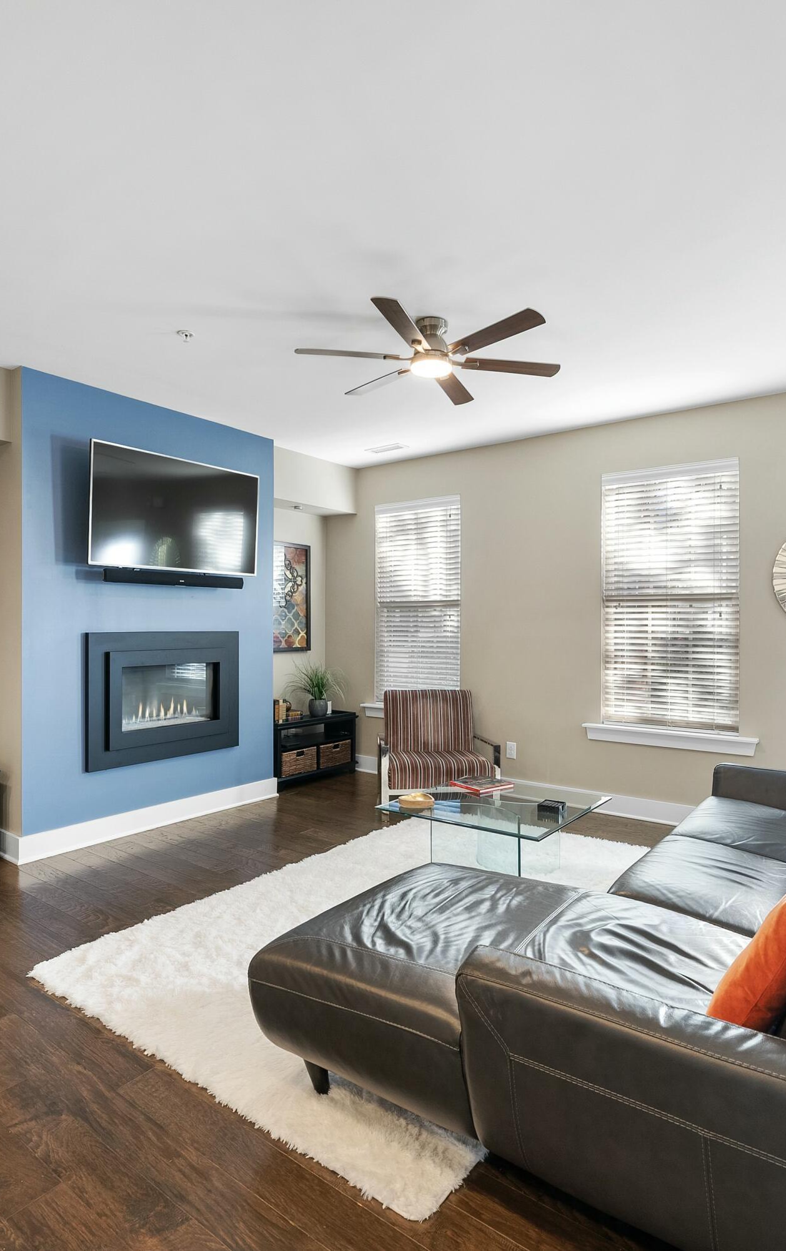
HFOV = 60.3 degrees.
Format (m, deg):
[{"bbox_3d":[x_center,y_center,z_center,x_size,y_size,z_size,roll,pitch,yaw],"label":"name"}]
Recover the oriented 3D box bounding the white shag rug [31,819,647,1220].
[{"bbox_3d":[0.202,1.300,3.114,1.780,0.040,2.800,0,0,38],"label":"white shag rug"}]

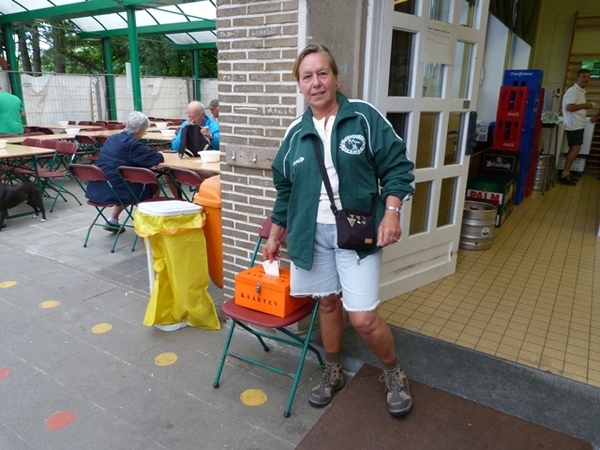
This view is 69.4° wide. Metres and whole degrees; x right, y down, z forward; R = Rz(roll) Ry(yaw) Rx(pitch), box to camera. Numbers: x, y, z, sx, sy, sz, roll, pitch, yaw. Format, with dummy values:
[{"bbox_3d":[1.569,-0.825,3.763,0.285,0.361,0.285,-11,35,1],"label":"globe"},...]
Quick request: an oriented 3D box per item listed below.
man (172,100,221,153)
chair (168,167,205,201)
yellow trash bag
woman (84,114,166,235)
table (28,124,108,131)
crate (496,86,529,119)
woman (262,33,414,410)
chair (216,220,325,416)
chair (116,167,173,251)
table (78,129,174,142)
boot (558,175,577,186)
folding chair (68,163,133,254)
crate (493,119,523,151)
[{"bbox_3d":[-1.328,-0.906,5.785,0.580,1.360,0.750,11,18,31],"label":"man"},{"bbox_3d":[-0.915,-0.163,4.207,0.460,0.800,0.480,11,19,31],"label":"chair"},{"bbox_3d":[-0.791,0.264,2.829,0.480,0.730,0.360,-3,17,-14],"label":"yellow trash bag"},{"bbox_3d":[-1.746,-0.484,4.387,0.570,1.280,0.820,10,18,28],"label":"woman"},{"bbox_3d":[-5.284,-1.852,9.835,1.650,0.740,0.780,8,18,23],"label":"table"},{"bbox_3d":[2.356,-1.346,4.777,0.275,0.330,0.360,10,18,27],"label":"crate"},{"bbox_3d":[0.184,0.043,2.057,0.670,1.610,0.460,4,16,11],"label":"woman"},{"bbox_3d":[-0.121,0.424,2.188,0.450,0.790,0.500,10,18,27],"label":"chair"},{"bbox_3d":[-1.372,-0.169,4.205,0.450,0.790,0.500,11,18,30],"label":"chair"},{"bbox_3d":[-3.035,-1.308,8.229,2.200,0.750,1.000,11,18,31],"label":"table"},{"bbox_3d":[4.413,-0.745,7.160,0.110,0.130,0.280,-9,19,-32],"label":"boot"},{"bbox_3d":[-1.853,-0.198,4.260,0.460,0.800,0.480,8,17,22],"label":"folding chair"},{"bbox_3d":[2.353,-1.030,4.865,0.275,0.330,0.360,10,18,27],"label":"crate"}]

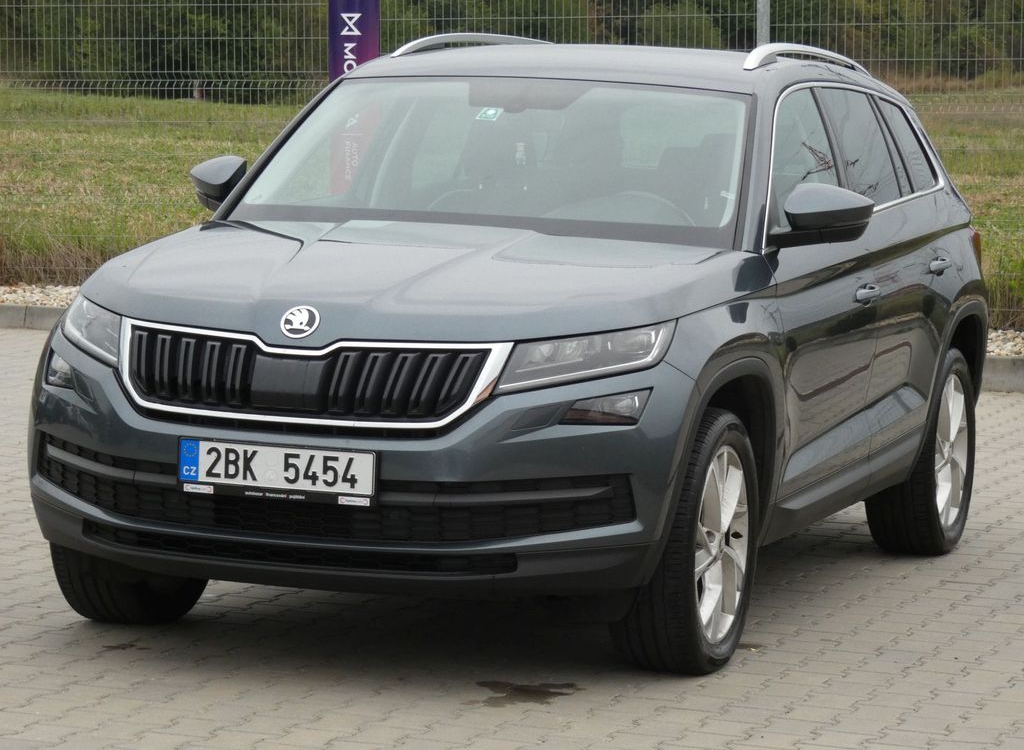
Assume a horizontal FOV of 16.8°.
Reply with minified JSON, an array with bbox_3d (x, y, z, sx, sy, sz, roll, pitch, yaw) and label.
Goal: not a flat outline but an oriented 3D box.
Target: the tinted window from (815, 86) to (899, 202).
[{"bbox_3d":[1.104,-0.712,10.884,0.060,0.390,0.690,-21,-3,20],"label":"tinted window"}]

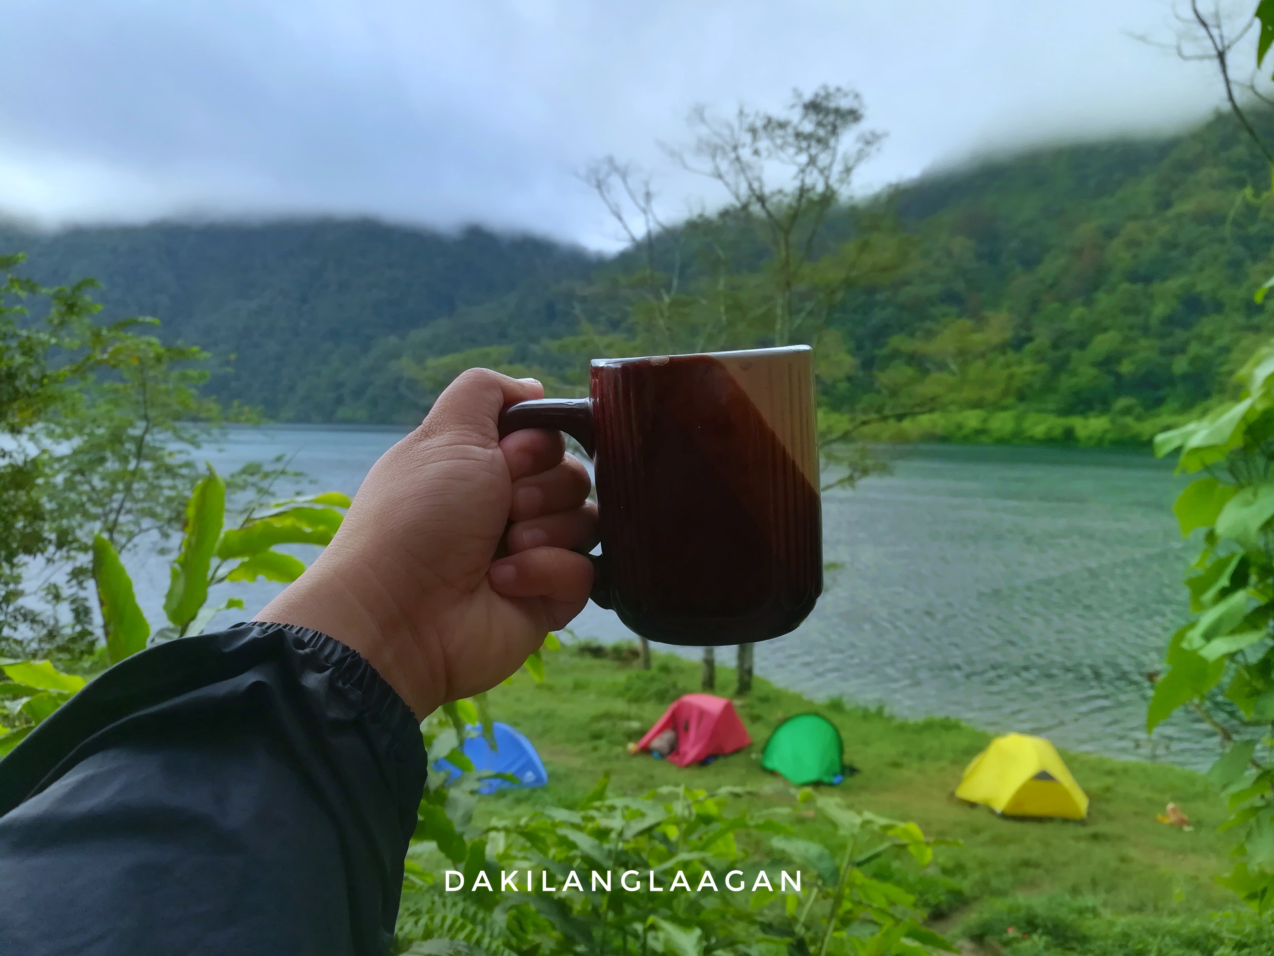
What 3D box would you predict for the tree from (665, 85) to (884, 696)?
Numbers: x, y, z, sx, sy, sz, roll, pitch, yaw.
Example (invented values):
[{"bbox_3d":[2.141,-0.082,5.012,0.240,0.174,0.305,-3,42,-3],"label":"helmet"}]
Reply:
[{"bbox_3d":[3.400,-2.000,23.600,5.300,15.000,5.100,1,4,0],"label":"tree"}]

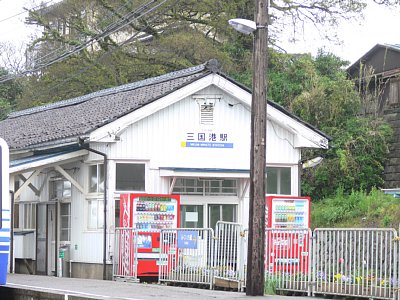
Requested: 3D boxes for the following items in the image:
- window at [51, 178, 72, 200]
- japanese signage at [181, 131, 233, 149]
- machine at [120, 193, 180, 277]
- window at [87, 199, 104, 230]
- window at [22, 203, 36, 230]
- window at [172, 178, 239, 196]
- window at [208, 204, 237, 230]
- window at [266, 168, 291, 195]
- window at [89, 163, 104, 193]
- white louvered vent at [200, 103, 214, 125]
[{"bbox_3d":[-3.462,1.007,40.207,0.100,0.497,2.235,2,-3,-19],"label":"window"},{"bbox_3d":[0.174,-0.217,36.889,1.256,0.365,0.050,2,-3,-19],"label":"japanese signage"},{"bbox_3d":[-1.099,1.906,35.812,1.170,1.830,0.720,2,-3,-19],"label":"machine"},{"bbox_3d":[-2.372,1.486,36.998,0.100,0.686,1.636,2,-3,-19],"label":"window"},{"bbox_3d":[-4.555,1.787,43.321,0.100,0.709,1.535,2,-3,-19],"label":"window"},{"bbox_3d":[0.119,0.851,36.821,1.566,0.405,0.100,2,-3,-19],"label":"window"},{"bbox_3d":[0.532,1.552,36.931,0.716,0.616,0.100,2,-3,-19],"label":"window"},{"bbox_3d":[1.793,0.724,37.405,0.696,0.648,0.100,2,-3,-19],"label":"window"},{"bbox_3d":[-2.355,0.658,37.018,0.100,0.653,1.507,2,-3,-19],"label":"window"},{"bbox_3d":[0.169,-0.815,36.500,0.339,0.493,0.060,2,-3,-21],"label":"white louvered vent"}]

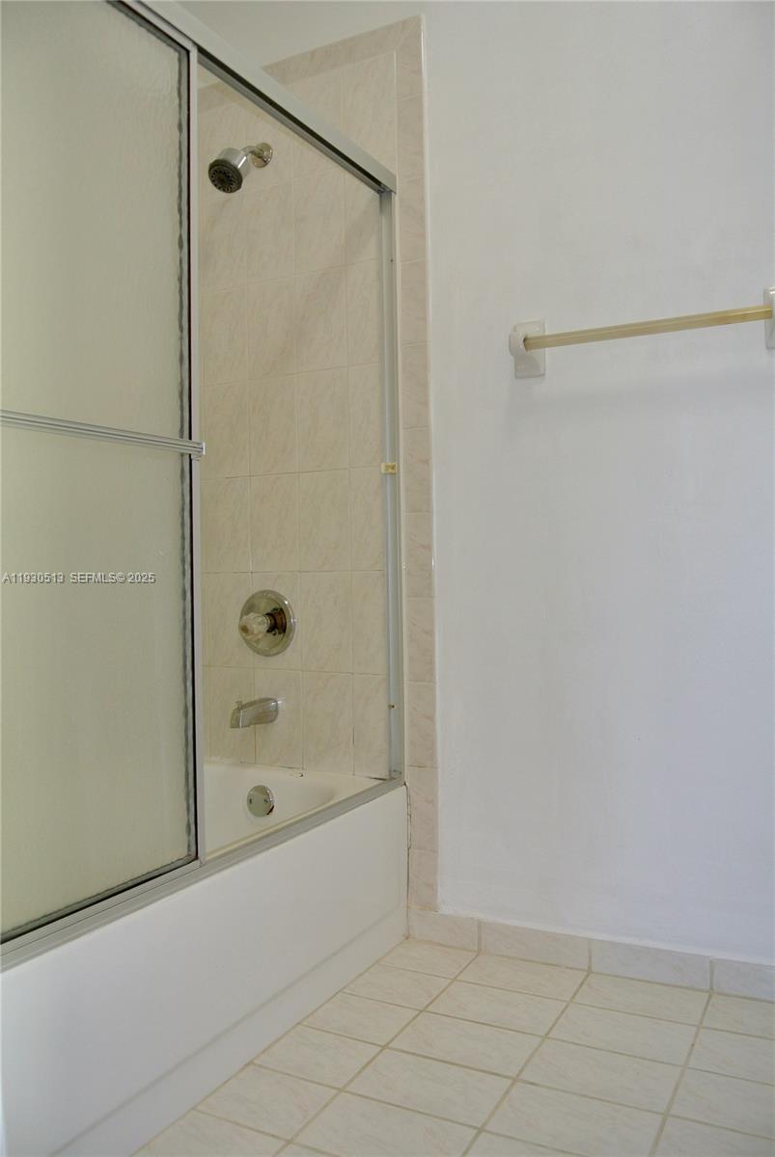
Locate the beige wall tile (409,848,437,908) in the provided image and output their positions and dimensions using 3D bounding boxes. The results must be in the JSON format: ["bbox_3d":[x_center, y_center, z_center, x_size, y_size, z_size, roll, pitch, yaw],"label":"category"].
[{"bbox_3d":[0.089,0.724,2.092,0.077,0.141,0.010,-2,-2,28],"label":"beige wall tile"}]

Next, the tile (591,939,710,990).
[{"bbox_3d":[0.556,0.818,1.845,0.247,0.073,0.010,-2,-2,28],"label":"tile"}]

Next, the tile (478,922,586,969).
[{"bbox_3d":[0.331,0.826,1.963,0.251,0.073,0.010,-2,-2,28],"label":"tile"}]

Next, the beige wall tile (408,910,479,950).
[{"bbox_3d":[0.132,0.833,2.068,0.186,0.074,0.010,-2,-2,28],"label":"beige wall tile"}]

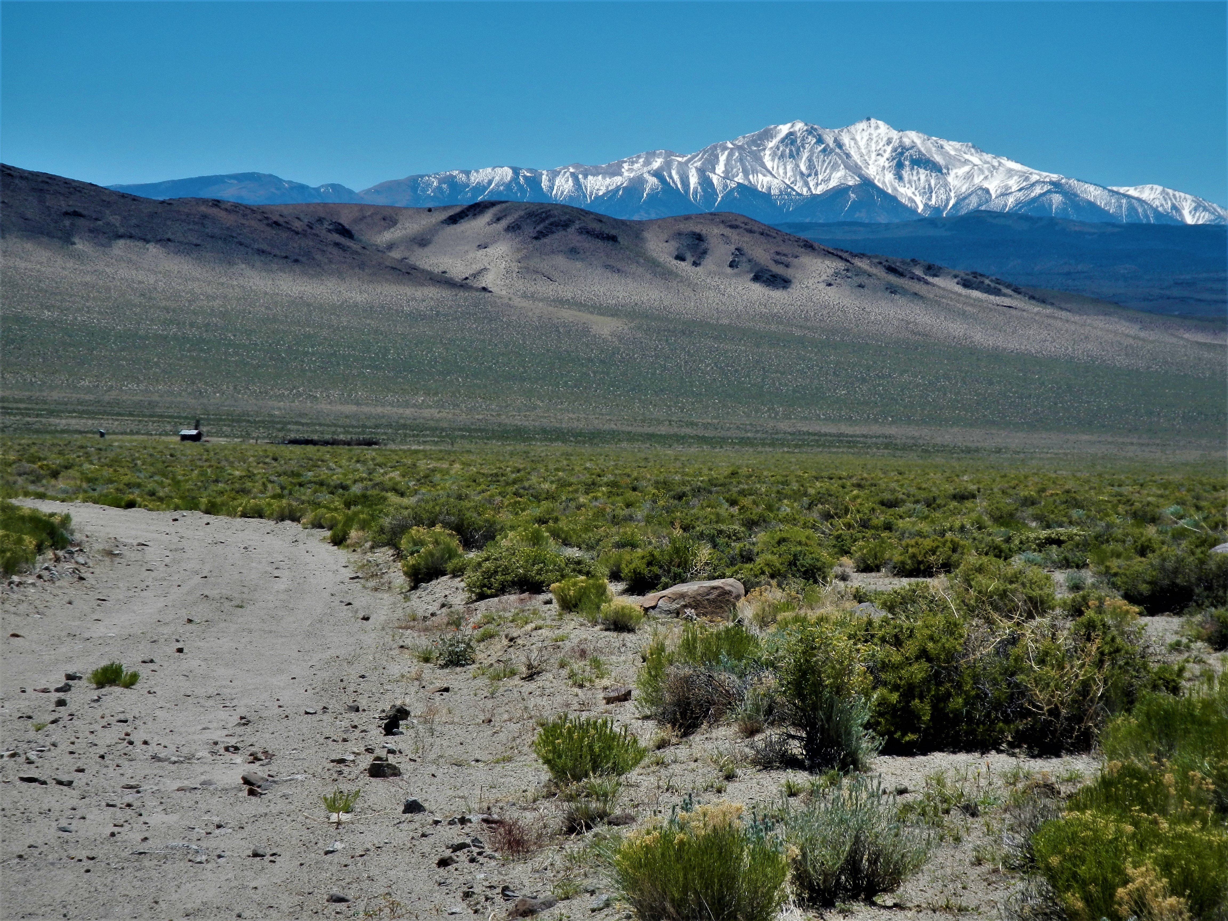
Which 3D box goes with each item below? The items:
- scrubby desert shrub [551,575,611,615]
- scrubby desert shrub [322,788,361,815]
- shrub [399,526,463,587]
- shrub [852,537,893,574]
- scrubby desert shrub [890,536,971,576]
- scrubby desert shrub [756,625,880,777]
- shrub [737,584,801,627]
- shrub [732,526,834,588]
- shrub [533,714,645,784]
[{"bbox_3d":[-0.280,1.119,32.218,0.504,0.328,0.451,0,0,0],"label":"scrubby desert shrub"},{"bbox_3d":[-1.139,1.428,16.139,0.160,0.116,0.144,0,0,0],"label":"scrubby desert shrub"},{"bbox_3d":[-1.790,0.935,37.868,0.620,0.601,0.585,0,0,0],"label":"shrub"},{"bbox_3d":[2.764,1.009,41.267,0.440,0.389,0.417,0,0,0],"label":"shrub"},{"bbox_3d":[3.324,1.002,40.594,0.856,0.415,0.728,0,0,0],"label":"scrubby desert shrub"},{"bbox_3d":[0.923,1.075,17.584,0.567,0.675,0.539,0,0,0],"label":"scrubby desert shrub"},{"bbox_3d":[1.198,1.117,29.808,0.481,0.341,0.433,0,0,0],"label":"shrub"},{"bbox_3d":[1.625,0.940,37.531,1.024,0.605,0.863,0,0,0],"label":"shrub"},{"bbox_3d":[-0.113,1.308,17.517,0.508,0.317,0.453,0,0,0],"label":"shrub"}]

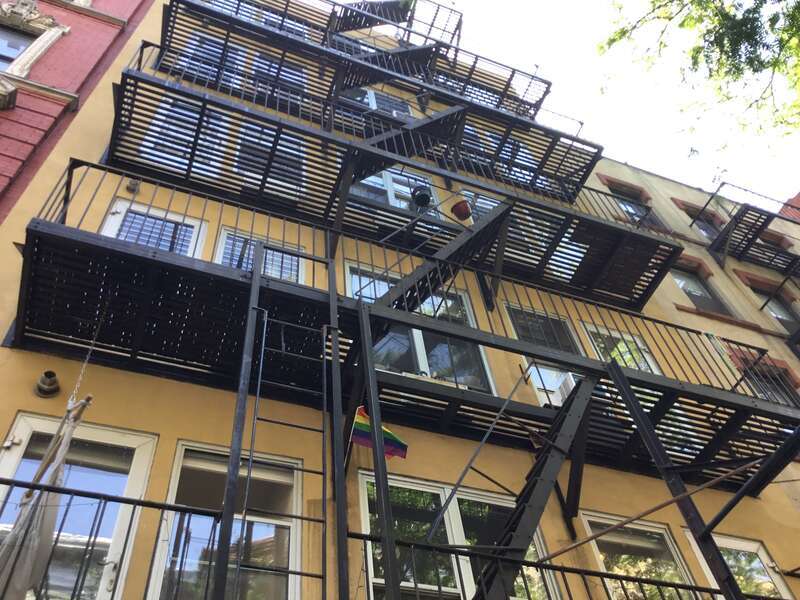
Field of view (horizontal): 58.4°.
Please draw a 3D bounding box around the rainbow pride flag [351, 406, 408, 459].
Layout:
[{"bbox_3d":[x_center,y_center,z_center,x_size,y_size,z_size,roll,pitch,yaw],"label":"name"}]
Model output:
[{"bbox_3d":[-0.144,0.941,5.050,0.450,0.290,0.100,25,-27,-11],"label":"rainbow pride flag"}]

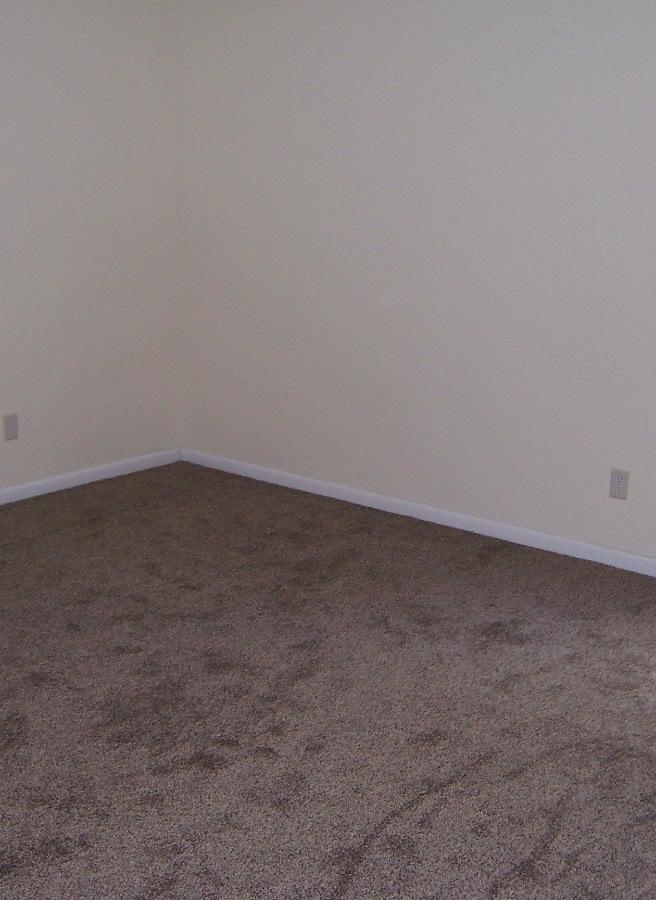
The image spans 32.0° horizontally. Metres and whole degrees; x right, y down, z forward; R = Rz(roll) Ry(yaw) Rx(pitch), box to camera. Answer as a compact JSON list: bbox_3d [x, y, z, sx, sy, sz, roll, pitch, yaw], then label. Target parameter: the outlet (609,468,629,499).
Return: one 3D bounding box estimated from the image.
[{"bbox_3d":[1.137,0.135,4.463,0.070,0.115,0.010,12,17,36],"label":"outlet"}]

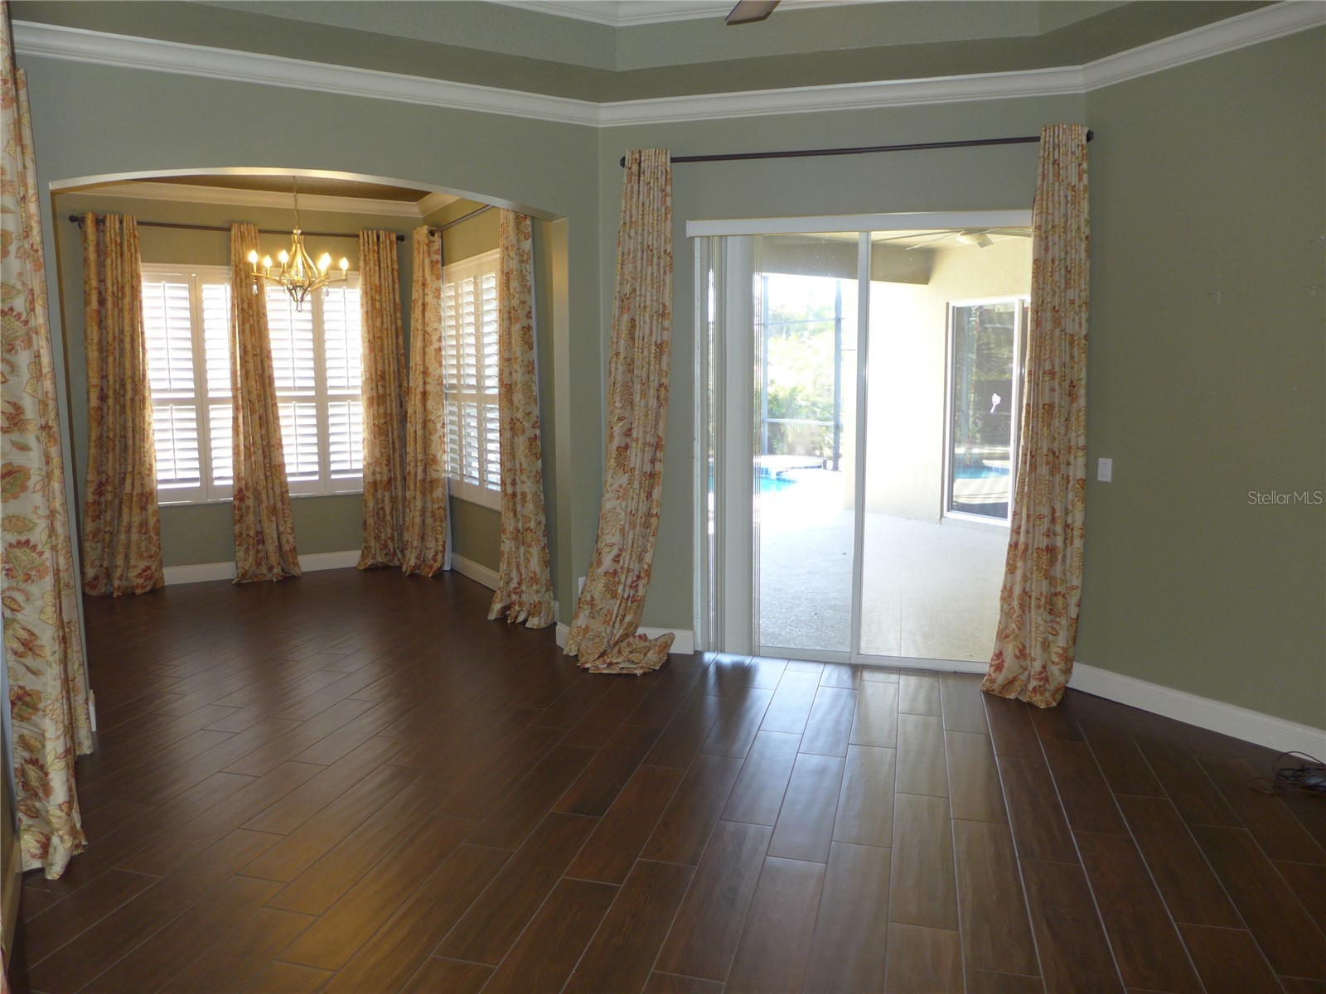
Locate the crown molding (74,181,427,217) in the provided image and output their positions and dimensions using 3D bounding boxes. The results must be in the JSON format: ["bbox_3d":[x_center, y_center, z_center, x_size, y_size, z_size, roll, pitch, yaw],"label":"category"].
[{"bbox_3d":[-3.092,-2.296,7.068,2.650,0.110,0.100,-4,9,-30],"label":"crown molding"}]

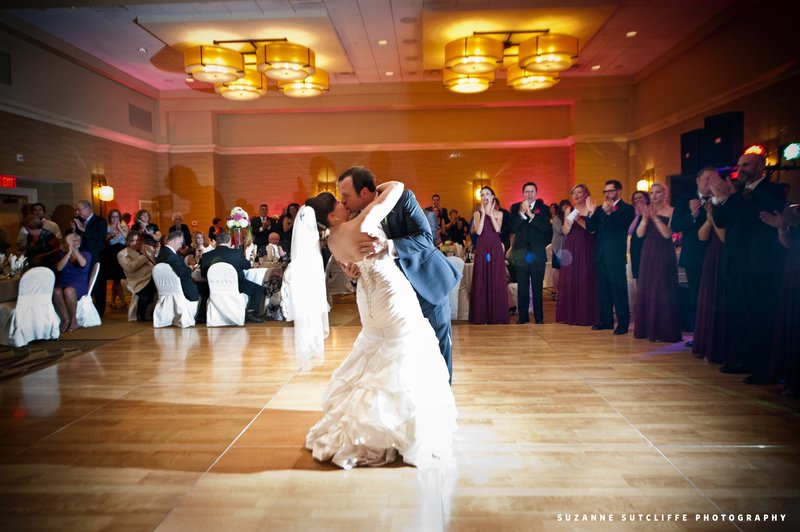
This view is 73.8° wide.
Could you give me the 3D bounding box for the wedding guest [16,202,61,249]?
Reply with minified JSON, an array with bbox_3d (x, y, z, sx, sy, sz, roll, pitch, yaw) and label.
[{"bbox_3d":[-5.902,-0.144,8.700,0.600,1.740,0.420,-3,5,-27],"label":"wedding guest"}]

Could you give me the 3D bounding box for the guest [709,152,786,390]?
[{"bbox_3d":[2.810,0.003,4.255,0.520,1.810,0.560,-3,5,-18],"label":"guest"}]

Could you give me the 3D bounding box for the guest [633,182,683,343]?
[{"bbox_3d":[2.793,-0.044,5.728,0.460,1.680,0.500,-5,6,-44],"label":"guest"}]

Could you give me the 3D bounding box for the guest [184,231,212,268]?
[{"bbox_3d":[-3.302,0.060,8.837,0.500,1.240,0.650,-2,5,-18],"label":"guest"}]

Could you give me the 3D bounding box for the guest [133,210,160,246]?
[{"bbox_3d":[-4.397,-0.157,9.335,0.500,1.640,0.420,-3,5,-25],"label":"guest"}]

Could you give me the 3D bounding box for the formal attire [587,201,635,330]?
[{"bbox_3d":[2.460,0.004,6.236,0.400,1.520,0.560,-4,5,-37],"label":"formal attire"}]

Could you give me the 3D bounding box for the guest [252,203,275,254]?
[{"bbox_3d":[-2.690,-0.350,10.500,0.550,1.750,0.420,-2,4,-12],"label":"guest"}]

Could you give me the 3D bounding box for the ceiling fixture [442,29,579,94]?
[{"bbox_3d":[2.120,-4.050,10.622,2.560,0.749,2.560,-1,4,3],"label":"ceiling fixture"}]

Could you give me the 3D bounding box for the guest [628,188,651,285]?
[{"bbox_3d":[3.091,-0.129,6.850,0.480,1.680,0.400,3,6,45],"label":"guest"}]

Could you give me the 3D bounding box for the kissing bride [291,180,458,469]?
[{"bbox_3d":[-0.140,0.292,3.180,0.800,1.540,0.900,3,6,38],"label":"kissing bride"}]

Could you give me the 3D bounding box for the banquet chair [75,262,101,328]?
[{"bbox_3d":[-4.363,0.366,7.300,0.560,0.890,0.450,-4,6,-37],"label":"banquet chair"}]

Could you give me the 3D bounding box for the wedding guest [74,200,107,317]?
[{"bbox_3d":[-4.398,-0.077,7.659,0.450,1.720,0.520,-1,4,-4],"label":"wedding guest"}]

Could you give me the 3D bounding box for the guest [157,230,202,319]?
[{"bbox_3d":[-2.949,0.142,7.459,0.540,1.260,0.720,1,5,30],"label":"guest"}]

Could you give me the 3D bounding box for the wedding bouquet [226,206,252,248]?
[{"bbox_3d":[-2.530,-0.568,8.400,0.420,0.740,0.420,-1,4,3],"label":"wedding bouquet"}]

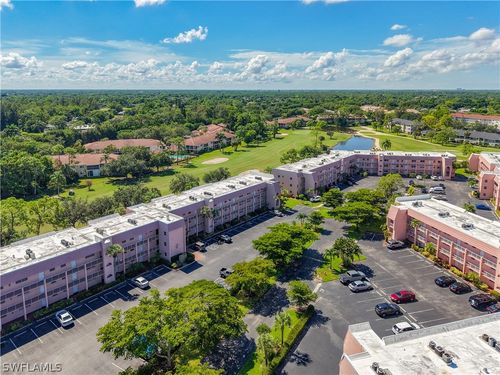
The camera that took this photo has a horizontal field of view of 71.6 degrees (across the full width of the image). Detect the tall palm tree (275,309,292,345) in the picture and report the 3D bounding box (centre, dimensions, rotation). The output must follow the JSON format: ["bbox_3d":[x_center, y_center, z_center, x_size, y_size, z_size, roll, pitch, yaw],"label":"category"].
[{"bbox_3d":[5.570,23.450,57.438,2.900,6.700,2.900,0,16,0],"label":"tall palm tree"}]

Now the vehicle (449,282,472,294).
[{"bbox_3d":[44.978,21.470,73.826,4.600,1.620,1.870,-5,16,-17],"label":"vehicle"}]

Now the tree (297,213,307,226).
[{"bbox_3d":[15.888,9.686,104.260,3.100,4.900,3.100,0,16,0],"label":"tree"}]

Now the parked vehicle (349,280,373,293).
[{"bbox_3d":[23.864,21.337,74.577,4.650,1.470,1.830,-5,16,-17],"label":"parked vehicle"}]

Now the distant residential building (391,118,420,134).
[{"bbox_3d":[150.613,-58.660,334.179,15.000,12.000,25.000,-13,20,-38],"label":"distant residential building"}]

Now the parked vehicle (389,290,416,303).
[{"bbox_3d":[30.378,21.470,68.732,4.600,1.450,1.800,-4,16,-14],"label":"parked vehicle"}]

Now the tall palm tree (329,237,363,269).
[{"bbox_3d":[22.862,15.299,80.792,6.000,6.800,6.300,-4,16,-14],"label":"tall palm tree"}]

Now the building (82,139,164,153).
[{"bbox_3d":[-80.500,-26.364,229.970,47.000,9.000,21.000,-4,16,-13],"label":"building"}]

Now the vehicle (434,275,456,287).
[{"bbox_3d":[43.136,20.732,76.391,4.550,1.650,1.880,-5,16,-17],"label":"vehicle"}]

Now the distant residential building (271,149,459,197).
[{"bbox_3d":[51.200,-9.396,166.805,98.000,10.600,40.600,-7,17,-24],"label":"distant residential building"}]

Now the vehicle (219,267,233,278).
[{"bbox_3d":[-4.347,19.180,76.264,5.300,1.780,1.920,13,20,39],"label":"vehicle"}]

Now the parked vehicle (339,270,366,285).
[{"bbox_3d":[23.173,20.257,77.709,5.600,1.850,1.980,-5,16,-17],"label":"parked vehicle"}]

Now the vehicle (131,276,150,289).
[{"bbox_3d":[-24.072,20.910,76.090,4.650,1.470,1.830,13,20,39],"label":"vehicle"}]

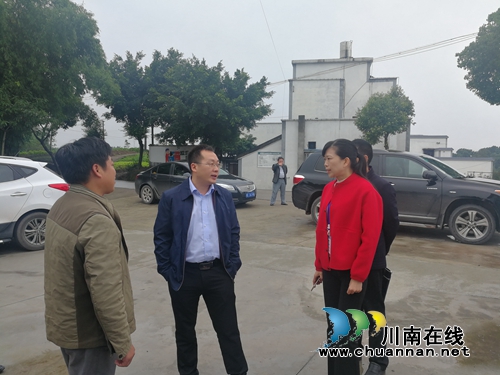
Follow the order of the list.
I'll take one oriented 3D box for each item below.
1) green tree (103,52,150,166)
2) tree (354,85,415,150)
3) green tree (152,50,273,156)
[{"bbox_3d":[-6.910,-4.372,22.000,3.100,6.490,3.000,0,4,0],"label":"green tree"},{"bbox_3d":[5.690,-2.327,16.500,2.550,4.060,2.500,0,4,0],"label":"tree"},{"bbox_3d":[-1.971,-4.100,20.500,6.300,6.200,5.300,0,4,0],"label":"green tree"}]

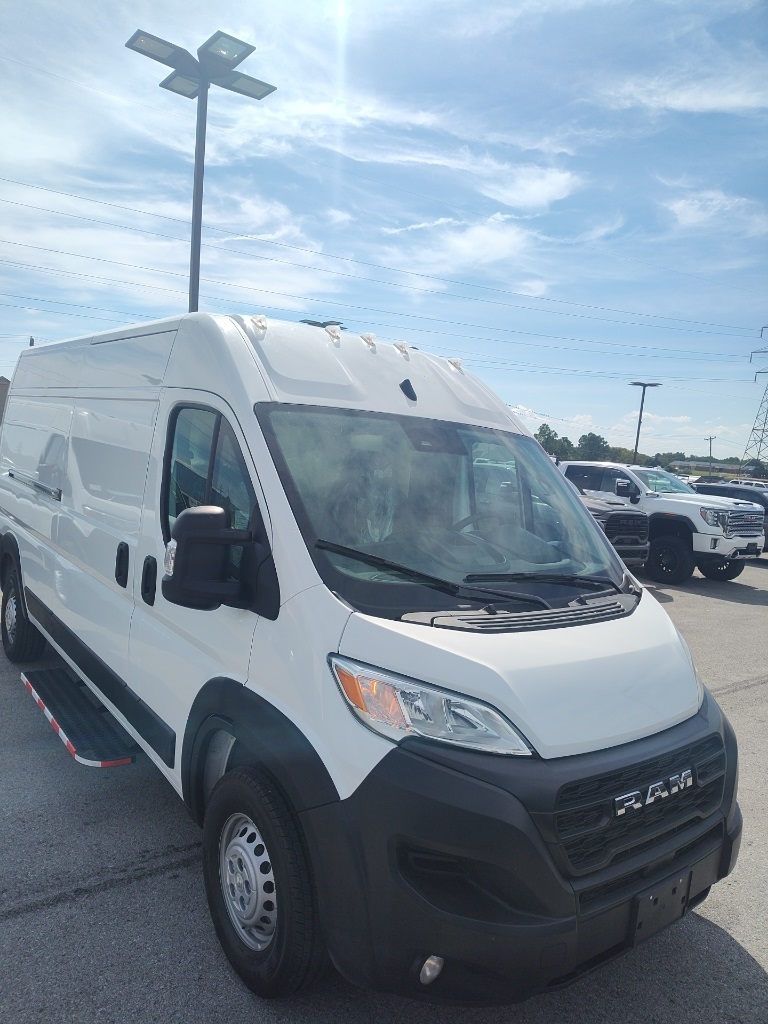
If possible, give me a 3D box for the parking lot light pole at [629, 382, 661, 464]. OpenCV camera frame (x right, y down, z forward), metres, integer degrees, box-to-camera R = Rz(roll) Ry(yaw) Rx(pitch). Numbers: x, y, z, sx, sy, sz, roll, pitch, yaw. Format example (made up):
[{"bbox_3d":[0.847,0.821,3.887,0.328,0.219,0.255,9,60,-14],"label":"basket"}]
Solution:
[{"bbox_3d":[16.448,-4.481,44.273,2.200,7.700,2.200,1,7,-36],"label":"parking lot light pole"}]

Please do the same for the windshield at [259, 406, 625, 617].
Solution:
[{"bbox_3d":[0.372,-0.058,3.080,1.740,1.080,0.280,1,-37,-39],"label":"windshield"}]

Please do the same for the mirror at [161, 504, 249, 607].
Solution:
[{"bbox_3d":[-0.653,0.175,2.542,0.340,0.400,0.220,1,7,-39],"label":"mirror"}]

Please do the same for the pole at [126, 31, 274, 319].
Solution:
[{"bbox_3d":[-3.119,-3.159,10.885,2.200,7.700,2.200,1,7,-36],"label":"pole"}]

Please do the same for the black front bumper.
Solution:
[{"bbox_3d":[0.729,1.203,2.610,2.020,0.880,0.700,1,7,-39],"label":"black front bumper"}]

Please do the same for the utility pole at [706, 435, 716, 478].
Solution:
[{"bbox_3d":[61.404,-9.206,128.000,2.300,9.811,0.350,5,3,25],"label":"utility pole"}]

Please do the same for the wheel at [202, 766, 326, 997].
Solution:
[{"bbox_3d":[-0.423,1.368,2.583,0.235,0.735,0.735,1,7,-39],"label":"wheel"}]

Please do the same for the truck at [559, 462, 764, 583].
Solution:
[{"bbox_3d":[5.149,0.000,14.983,2.120,2.170,6.300,2,6,-29],"label":"truck"}]

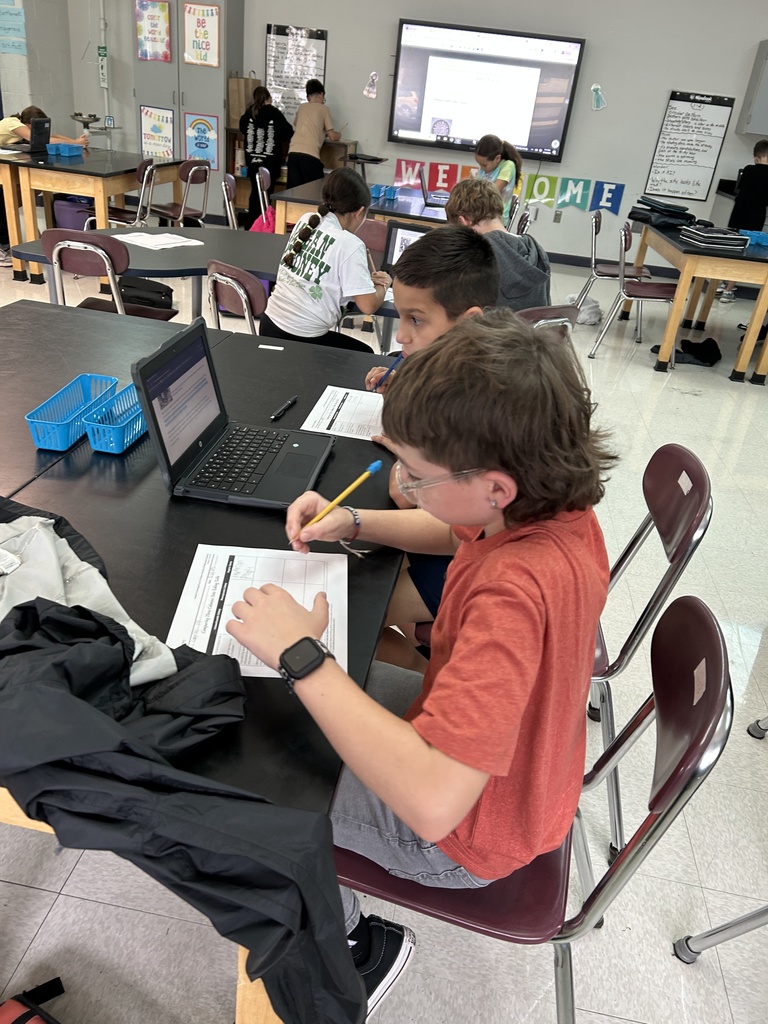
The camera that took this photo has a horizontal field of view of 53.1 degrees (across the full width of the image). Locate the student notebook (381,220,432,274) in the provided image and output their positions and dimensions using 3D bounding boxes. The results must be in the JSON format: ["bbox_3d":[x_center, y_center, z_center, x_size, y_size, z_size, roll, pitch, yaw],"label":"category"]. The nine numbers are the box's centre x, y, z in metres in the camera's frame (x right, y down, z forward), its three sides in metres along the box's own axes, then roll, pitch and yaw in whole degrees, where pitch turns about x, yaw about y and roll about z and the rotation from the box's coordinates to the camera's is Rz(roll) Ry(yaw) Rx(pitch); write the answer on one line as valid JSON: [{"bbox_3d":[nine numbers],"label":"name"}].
[{"bbox_3d":[0.119,-1.045,3.148,0.305,0.222,0.245,14,28,13],"label":"student notebook"}]

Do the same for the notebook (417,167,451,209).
[{"bbox_3d":[0.390,-2.192,5.221,0.260,0.220,0.305,8,28,3],"label":"notebook"}]

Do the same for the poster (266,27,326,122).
[{"bbox_3d":[-0.893,-4.304,7.683,0.610,0.910,0.020,10,28,5],"label":"poster"}]

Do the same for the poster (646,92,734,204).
[{"bbox_3d":[3.034,-3.616,7.644,0.610,0.930,0.030,10,28,5],"label":"poster"}]

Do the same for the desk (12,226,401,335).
[{"bbox_3d":[-0.438,-0.723,3.334,1.840,0.709,1.160,10,28,5],"label":"desk"}]

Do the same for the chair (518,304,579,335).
[{"bbox_3d":[0.388,-0.407,2.822,0.475,0.820,0.560,-11,33,-30],"label":"chair"}]

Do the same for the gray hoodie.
[{"bbox_3d":[0.308,-0.749,2.823,0.400,0.540,0.410,-10,32,-29],"label":"gray hoodie"}]

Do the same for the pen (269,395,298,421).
[{"bbox_3d":[-0.207,-0.222,1.614,0.014,0.012,0.141,13,29,11],"label":"pen"}]

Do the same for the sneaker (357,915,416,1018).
[{"bbox_3d":[-0.059,0.766,1.232,0.100,0.090,0.250,35,62,1],"label":"sneaker"}]

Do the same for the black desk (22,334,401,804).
[{"bbox_3d":[-0.271,0.240,1.549,0.615,0.747,1.510,10,28,6],"label":"black desk"}]

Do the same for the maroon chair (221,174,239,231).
[{"bbox_3d":[-0.844,-1.773,5.068,0.560,0.820,0.475,4,28,-5],"label":"maroon chair"}]

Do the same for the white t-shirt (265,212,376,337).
[{"bbox_3d":[-0.212,-0.835,2.747,0.320,0.450,0.410,-12,34,-32],"label":"white t-shirt"}]

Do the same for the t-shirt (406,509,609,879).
[{"bbox_3d":[0.179,0.213,1.003,0.290,0.470,0.400,12,29,10],"label":"t-shirt"}]

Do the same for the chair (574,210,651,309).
[{"bbox_3d":[1.668,-1.716,5.601,0.560,0.820,0.480,12,28,9],"label":"chair"}]

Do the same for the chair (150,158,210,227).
[{"bbox_3d":[-1.530,-2.149,5.606,0.560,0.820,0.475,16,30,17],"label":"chair"}]

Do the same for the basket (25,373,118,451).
[{"bbox_3d":[-0.576,-0.188,1.442,0.081,0.059,0.261,7,28,0],"label":"basket"}]

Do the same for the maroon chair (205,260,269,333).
[{"bbox_3d":[-0.391,-0.515,2.841,0.560,0.820,0.475,-18,37,-38],"label":"maroon chair"}]

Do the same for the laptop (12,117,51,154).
[{"bbox_3d":[-2.635,-2.790,5.677,0.228,0.222,0.295,7,28,0],"label":"laptop"}]

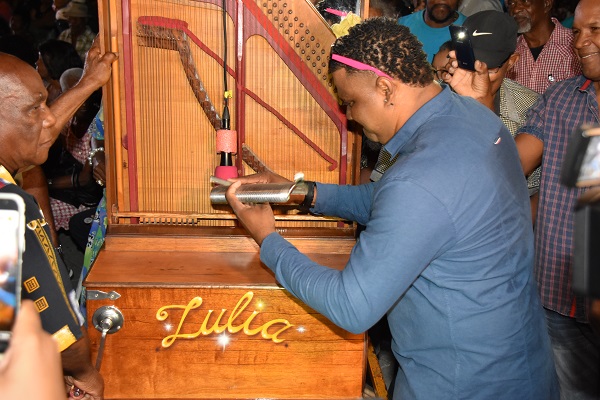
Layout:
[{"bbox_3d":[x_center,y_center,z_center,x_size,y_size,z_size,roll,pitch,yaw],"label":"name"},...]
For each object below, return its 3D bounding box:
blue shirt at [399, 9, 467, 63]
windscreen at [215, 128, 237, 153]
[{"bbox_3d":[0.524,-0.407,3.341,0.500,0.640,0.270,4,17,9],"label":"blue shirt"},{"bbox_3d":[-0.175,-0.141,2.060,0.047,0.055,0.047,1,17,0],"label":"windscreen"}]

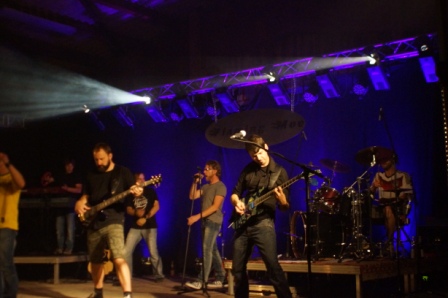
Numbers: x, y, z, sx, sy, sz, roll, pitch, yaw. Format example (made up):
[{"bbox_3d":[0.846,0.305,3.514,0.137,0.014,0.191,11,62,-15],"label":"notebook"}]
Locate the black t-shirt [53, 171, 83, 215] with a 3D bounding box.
[{"bbox_3d":[-2.735,0.760,11.300,0.500,0.740,0.300,-2,-8,18],"label":"black t-shirt"}]

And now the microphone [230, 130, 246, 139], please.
[{"bbox_3d":[0.132,-0.130,5.900,0.165,0.052,0.052,-18,2,-28],"label":"microphone"}]

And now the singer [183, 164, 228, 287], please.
[{"bbox_3d":[-0.255,1.053,8.900,0.550,1.740,0.500,2,-8,-17],"label":"singer"}]

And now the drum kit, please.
[{"bbox_3d":[1.560,0.689,8.100,1.300,1.360,1.500,3,-8,-23],"label":"drum kit"}]

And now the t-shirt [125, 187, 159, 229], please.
[{"bbox_3d":[-1.301,0.923,10.200,0.520,0.660,0.300,-2,-7,12],"label":"t-shirt"}]

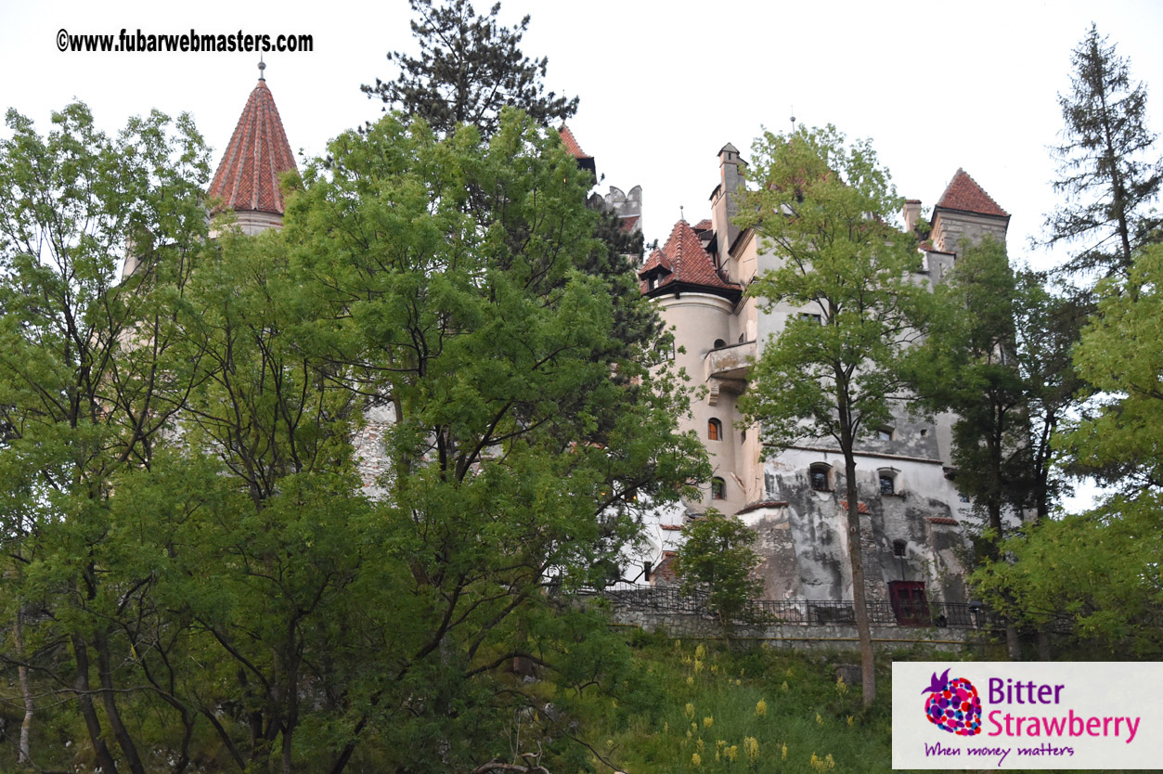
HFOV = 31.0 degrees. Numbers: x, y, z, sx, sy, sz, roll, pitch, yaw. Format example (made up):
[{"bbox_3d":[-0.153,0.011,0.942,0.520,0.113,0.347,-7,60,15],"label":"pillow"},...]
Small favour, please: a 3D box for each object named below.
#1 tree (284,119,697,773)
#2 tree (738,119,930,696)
[{"bbox_3d":[-3.010,1.130,71.030,14.400,23.700,13.680,-1,-20,0],"label":"tree"},{"bbox_3d":[10.380,0.560,87.180,8.000,25.600,7.600,-1,-20,0],"label":"tree"}]

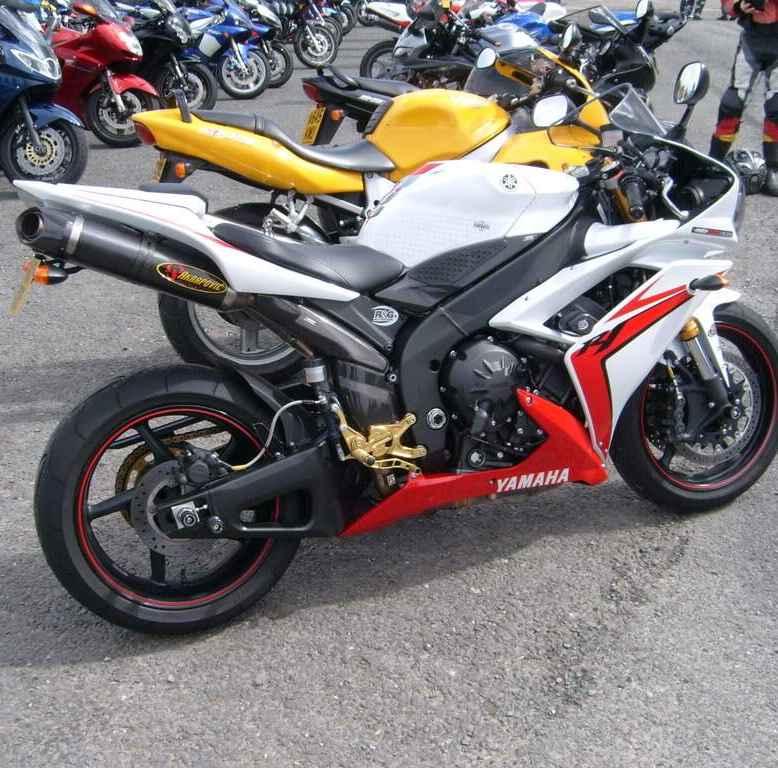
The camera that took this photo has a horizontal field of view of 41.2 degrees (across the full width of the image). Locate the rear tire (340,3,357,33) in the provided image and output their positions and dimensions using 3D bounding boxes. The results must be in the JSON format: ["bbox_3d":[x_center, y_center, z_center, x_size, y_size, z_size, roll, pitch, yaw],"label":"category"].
[{"bbox_3d":[-0.849,-6.810,19.317,0.610,0.610,0.140,3,22,13],"label":"rear tire"}]

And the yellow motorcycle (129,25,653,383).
[{"bbox_3d":[0.146,-0.645,3.797,2.030,1.140,0.700,-8,10,-15],"label":"yellow motorcycle"}]

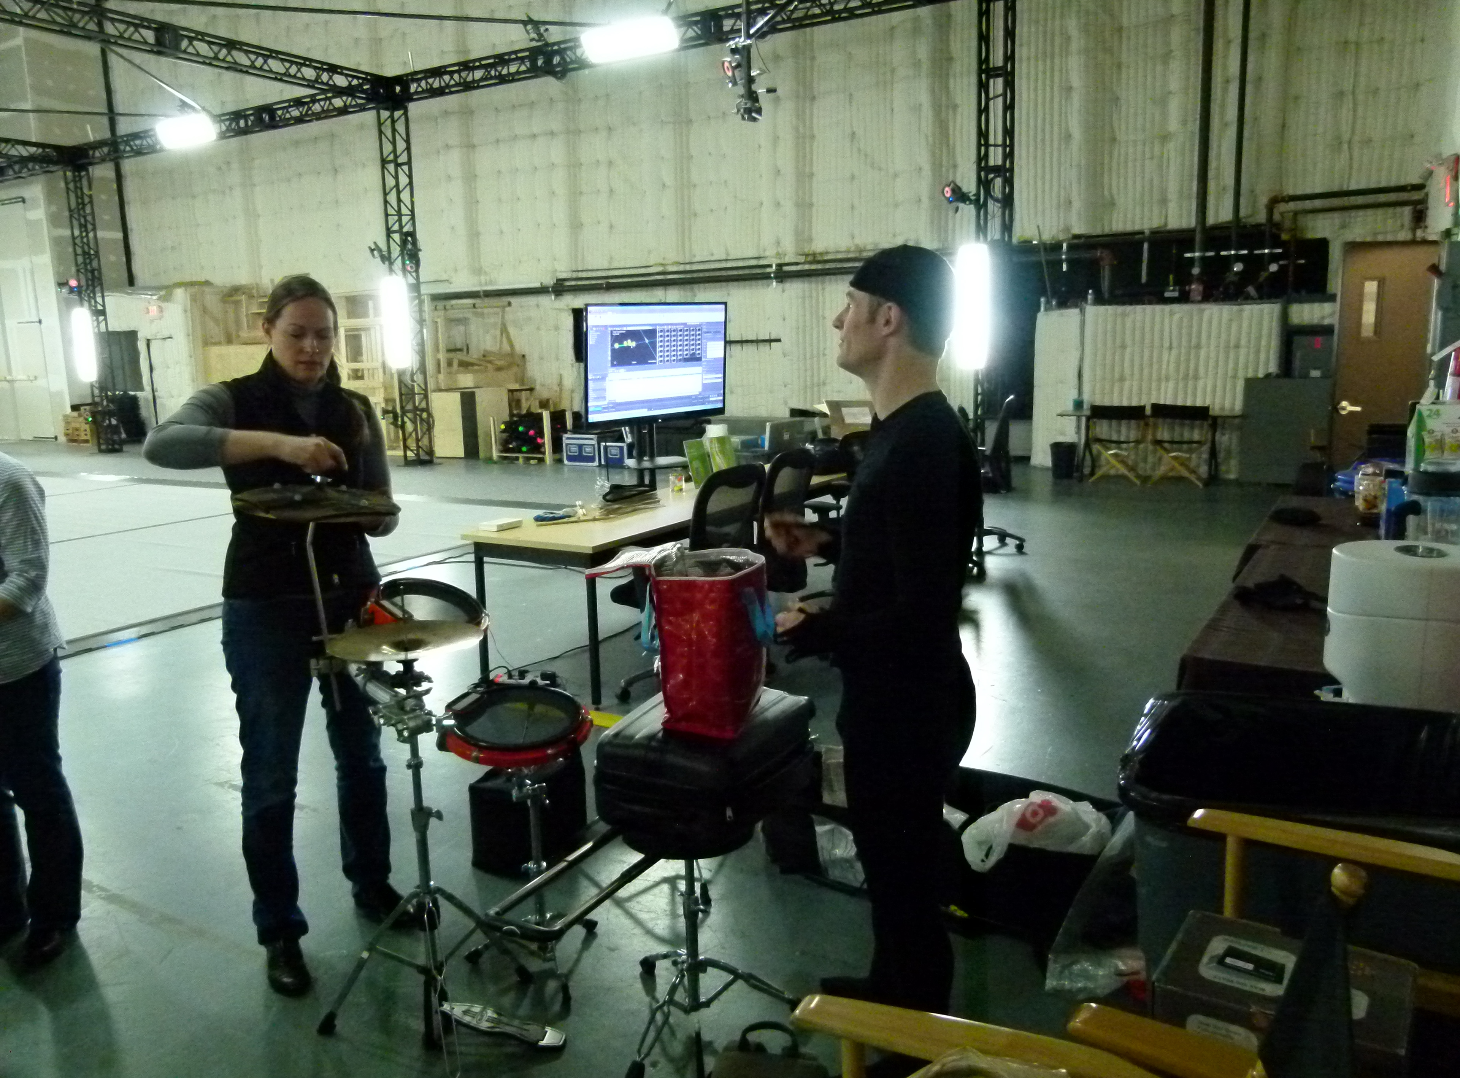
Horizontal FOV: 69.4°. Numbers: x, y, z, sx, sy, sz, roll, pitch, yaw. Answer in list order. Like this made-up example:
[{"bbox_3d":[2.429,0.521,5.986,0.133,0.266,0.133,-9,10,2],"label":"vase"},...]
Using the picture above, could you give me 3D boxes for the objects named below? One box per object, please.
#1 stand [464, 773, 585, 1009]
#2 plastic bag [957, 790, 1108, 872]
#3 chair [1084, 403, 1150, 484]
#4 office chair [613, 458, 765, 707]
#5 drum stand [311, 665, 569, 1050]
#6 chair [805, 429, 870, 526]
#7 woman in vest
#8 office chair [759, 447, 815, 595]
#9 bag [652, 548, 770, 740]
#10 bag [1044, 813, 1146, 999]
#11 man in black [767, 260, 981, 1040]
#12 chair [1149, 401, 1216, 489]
[{"bbox_3d":[-0.483,0.822,2.675,0.338,0.536,0.338,-3,9,-11],"label":"stand"},{"bbox_3d":[0.816,0.750,2.830,0.387,0.159,0.248,3,10,26],"label":"plastic bag"},{"bbox_3d":[4.370,-1.068,11.900,0.600,0.880,0.450,3,10,28],"label":"chair"},{"bbox_3d":[-0.144,0.183,4.968,0.636,1.053,0.636,5,11,36],"label":"office chair"},{"bbox_3d":[-0.676,0.673,2.419,0.576,0.924,0.338,0,9,10],"label":"drum stand"},{"bbox_3d":[0.791,-0.137,6.823,0.636,1.043,0.636,4,11,34],"label":"chair"},{"bbox_3d":[-1.077,0.232,2.698,0.616,1.728,0.467,-7,10,-29],"label":"woman in vest"},{"bbox_3d":[0.141,0.081,5.517,0.636,1.063,0.636,5,11,36],"label":"office chair"},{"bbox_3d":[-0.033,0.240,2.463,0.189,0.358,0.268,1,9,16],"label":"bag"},{"bbox_3d":[0.860,0.869,2.518,0.219,0.417,0.179,0,9,11],"label":"bag"},{"bbox_3d":[0.350,0.244,2.365,0.467,1.728,0.477,1,9,14],"label":"man in black"},{"bbox_3d":[4.957,-1.029,11.600,0.600,0.880,0.450,3,10,28],"label":"chair"}]

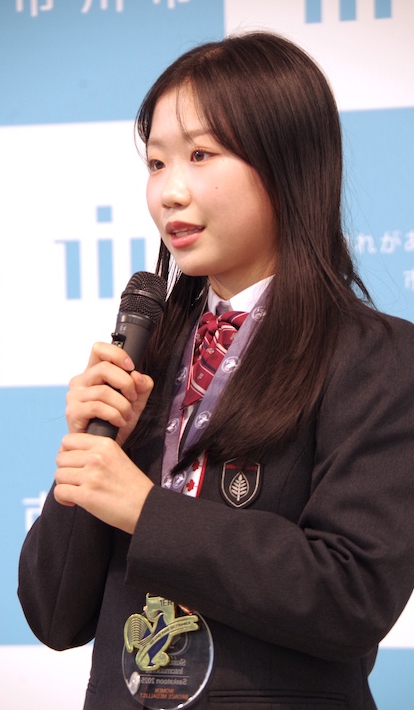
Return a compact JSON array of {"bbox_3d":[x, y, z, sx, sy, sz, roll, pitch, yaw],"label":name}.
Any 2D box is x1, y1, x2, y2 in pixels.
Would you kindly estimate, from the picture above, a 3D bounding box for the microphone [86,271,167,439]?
[{"bbox_3d":[-0.082,0.022,3.730,0.045,0.220,0.045,-1,-24,45],"label":"microphone"}]

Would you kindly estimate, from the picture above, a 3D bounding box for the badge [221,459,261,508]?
[{"bbox_3d":[0.033,0.121,3.760,0.045,0.052,0.004,3,-2,25],"label":"badge"}]

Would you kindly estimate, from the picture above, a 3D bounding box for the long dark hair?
[{"bbox_3d":[0.045,-0.103,3.850,0.230,0.425,0.230,-3,-2,43],"label":"long dark hair"}]

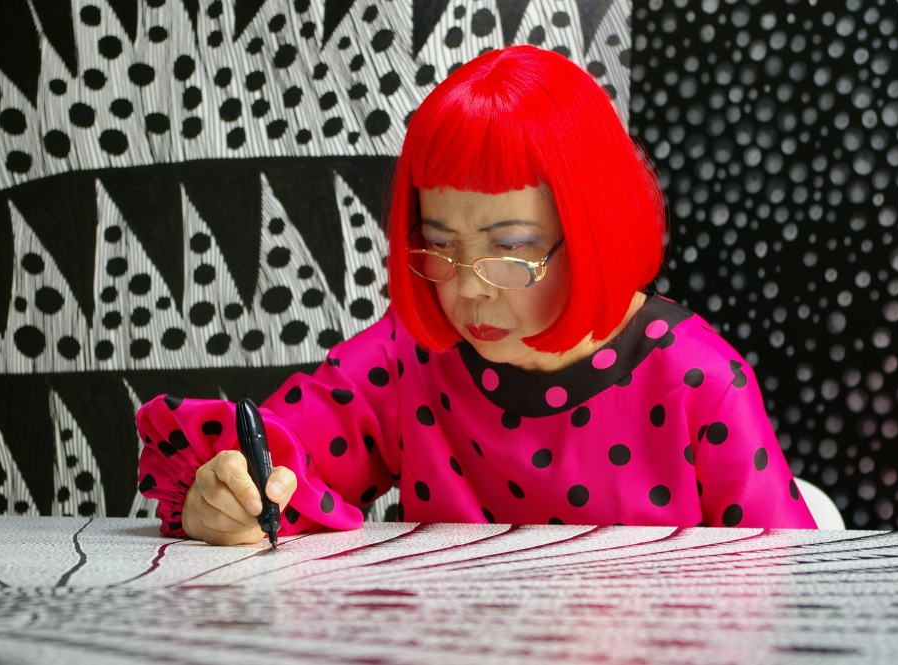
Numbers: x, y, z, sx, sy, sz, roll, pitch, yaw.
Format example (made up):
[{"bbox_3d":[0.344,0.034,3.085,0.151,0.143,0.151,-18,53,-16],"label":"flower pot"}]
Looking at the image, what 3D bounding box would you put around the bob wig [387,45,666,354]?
[{"bbox_3d":[0.070,-0.117,1.980,0.225,0.255,0.240,5,24,22],"label":"bob wig"}]

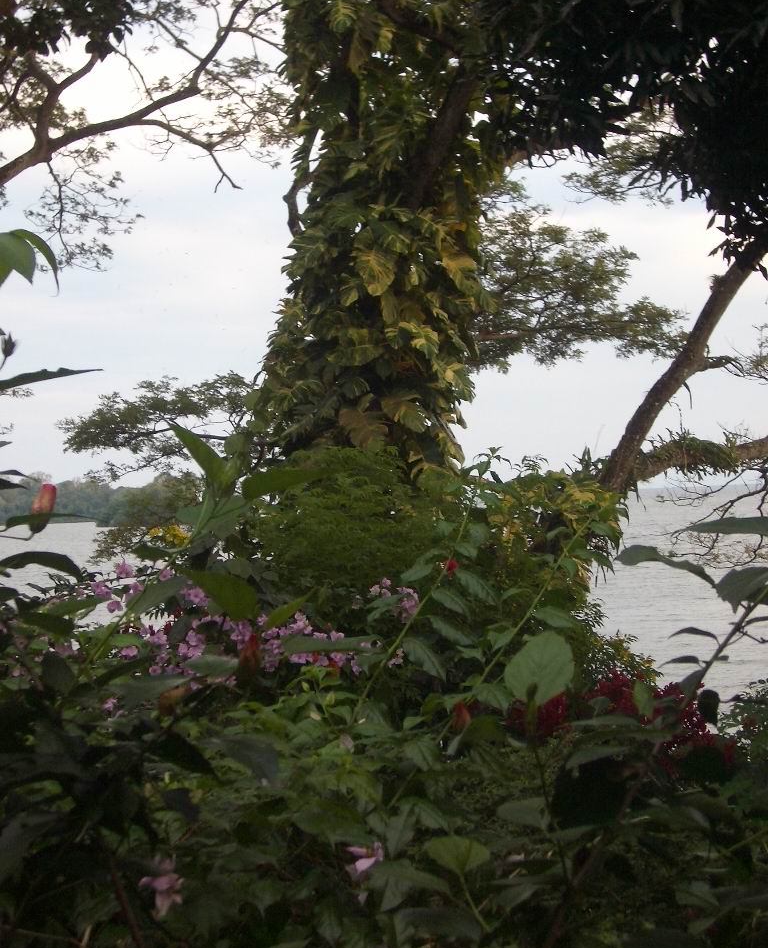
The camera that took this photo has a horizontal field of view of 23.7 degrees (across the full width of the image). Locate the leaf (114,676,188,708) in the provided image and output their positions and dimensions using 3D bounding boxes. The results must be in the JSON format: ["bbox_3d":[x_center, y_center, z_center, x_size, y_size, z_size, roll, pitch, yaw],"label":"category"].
[{"bbox_3d":[-0.246,0.231,1.950,0.090,0.016,0.046,-9,32,-15],"label":"leaf"}]

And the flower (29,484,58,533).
[{"bbox_3d":[-0.354,0.035,1.900,0.020,0.052,0.019,18,0,0],"label":"flower"}]

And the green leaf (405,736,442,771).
[{"bbox_3d":[0.059,0.419,2.750,0.050,0.070,0.016,-8,-38,-14],"label":"green leaf"}]

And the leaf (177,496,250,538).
[{"bbox_3d":[-0.186,0.047,2.000,0.081,0.044,0.055,-2,-1,0],"label":"leaf"}]

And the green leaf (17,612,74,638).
[{"bbox_3d":[-0.368,0.164,2.000,0.061,0.025,0.042,-2,-1,0],"label":"green leaf"}]

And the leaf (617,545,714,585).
[{"bbox_3d":[0.299,0.096,1.950,0.107,0.030,0.055,11,0,0],"label":"leaf"}]

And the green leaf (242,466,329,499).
[{"bbox_3d":[-0.108,0.009,2.000,0.100,0.015,0.045,-13,-30,-6],"label":"green leaf"}]

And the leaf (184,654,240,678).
[{"bbox_3d":[-0.193,0.215,2.050,0.064,0.013,0.042,-6,31,-17],"label":"leaf"}]

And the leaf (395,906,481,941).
[{"bbox_3d":[0.061,0.516,2.100,0.100,0.020,0.050,17,35,12],"label":"leaf"}]

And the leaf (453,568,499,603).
[{"bbox_3d":[0.139,0.169,2.750,0.084,0.014,0.040,39,36,12],"label":"leaf"}]

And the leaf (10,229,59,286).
[{"bbox_3d":[-0.372,-0.228,1.950,0.022,0.082,0.038,-41,-6,6],"label":"leaf"}]

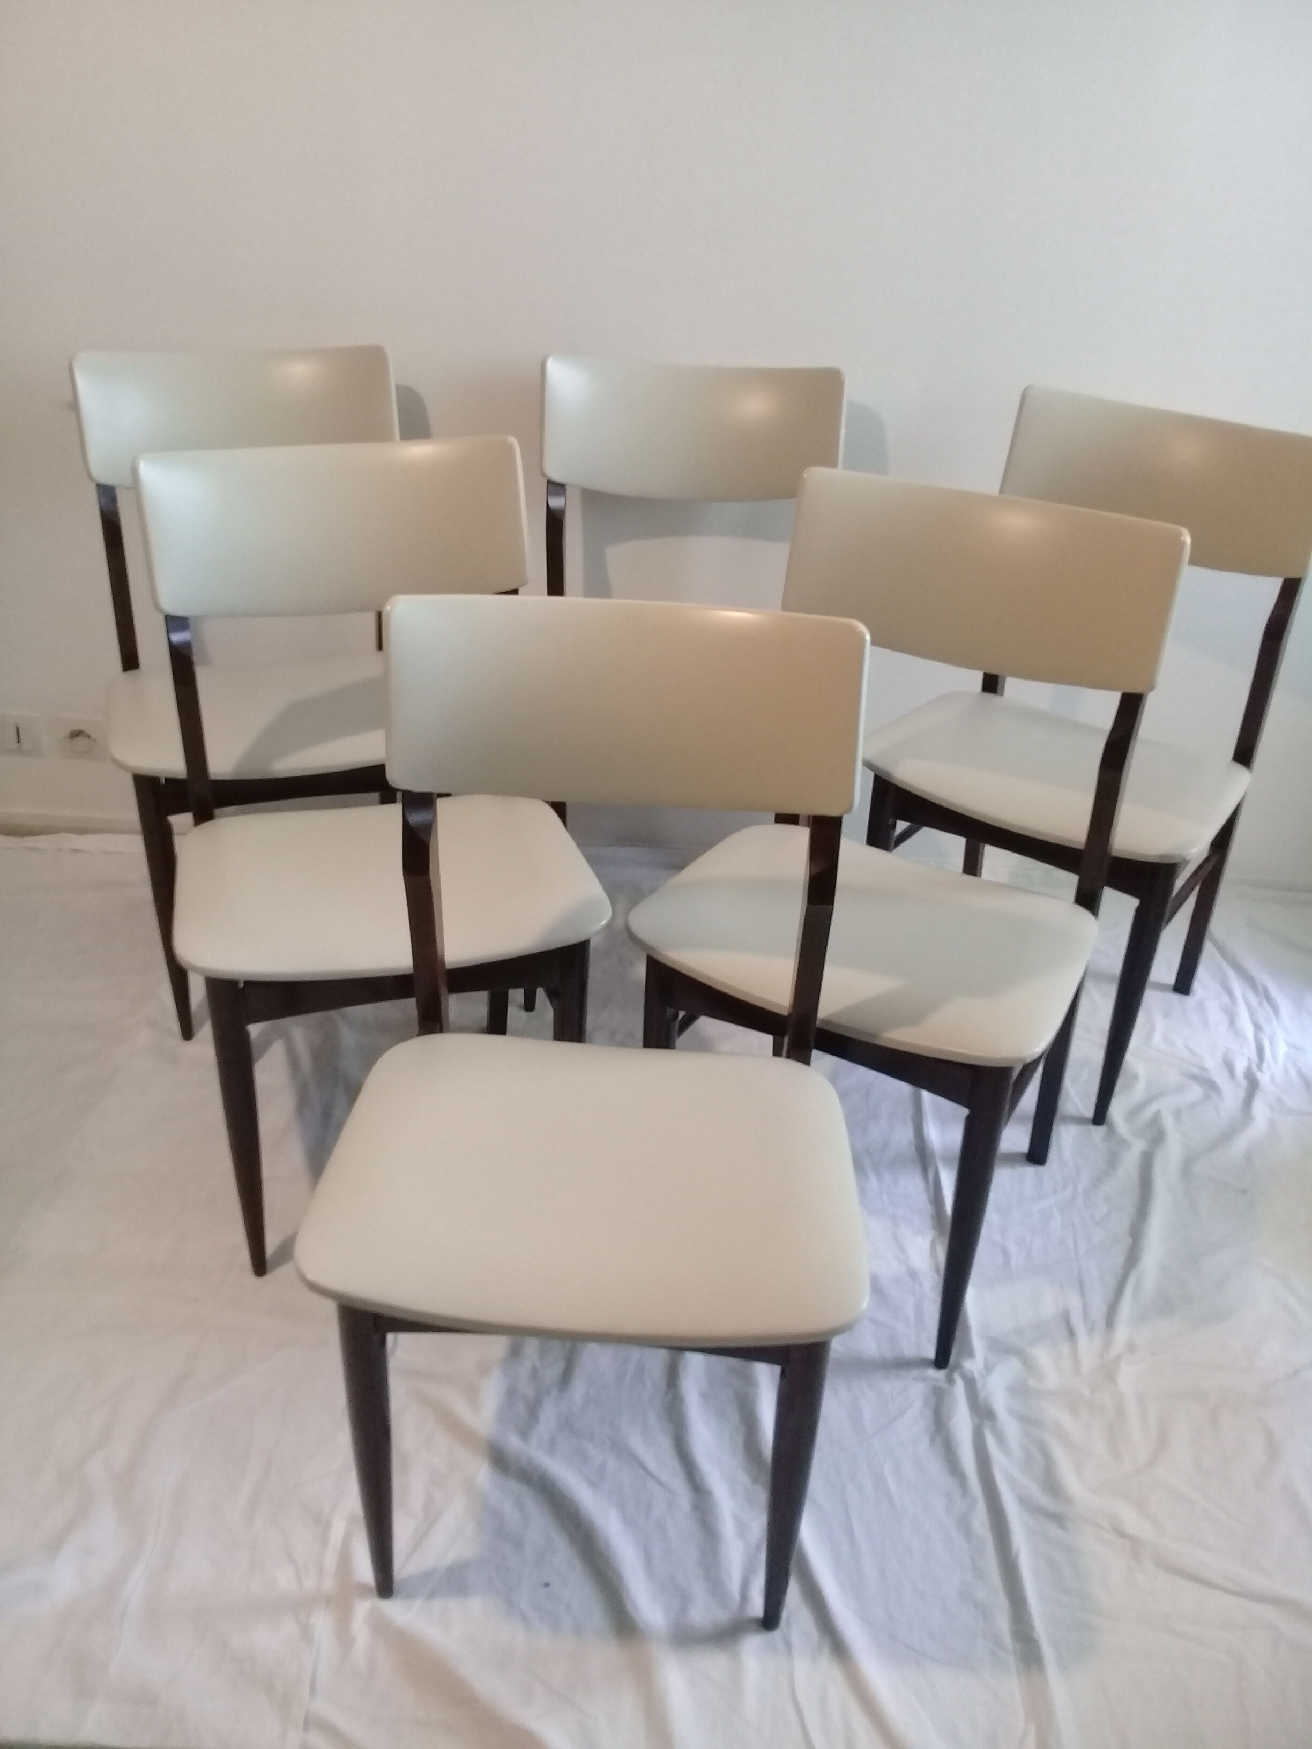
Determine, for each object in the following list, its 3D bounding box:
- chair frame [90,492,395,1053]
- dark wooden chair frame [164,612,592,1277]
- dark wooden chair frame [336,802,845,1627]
[{"bbox_3d":[-0.505,-0.174,2.116,0.379,0.676,0.441,-7,32,-16],"label":"chair frame"},{"bbox_3d":[-0.307,0.053,1.749,0.379,0.676,0.441,-6,32,-15],"label":"dark wooden chair frame"},{"bbox_3d":[-0.049,0.289,1.370,0.379,0.676,0.441,3,31,1],"label":"dark wooden chair frame"}]

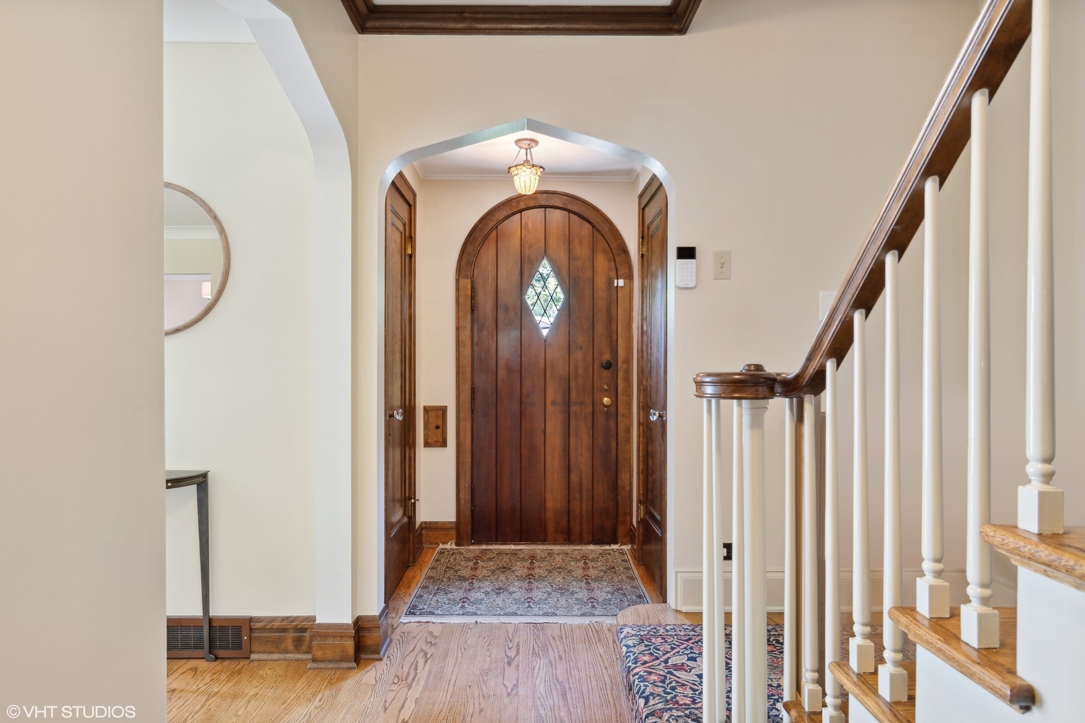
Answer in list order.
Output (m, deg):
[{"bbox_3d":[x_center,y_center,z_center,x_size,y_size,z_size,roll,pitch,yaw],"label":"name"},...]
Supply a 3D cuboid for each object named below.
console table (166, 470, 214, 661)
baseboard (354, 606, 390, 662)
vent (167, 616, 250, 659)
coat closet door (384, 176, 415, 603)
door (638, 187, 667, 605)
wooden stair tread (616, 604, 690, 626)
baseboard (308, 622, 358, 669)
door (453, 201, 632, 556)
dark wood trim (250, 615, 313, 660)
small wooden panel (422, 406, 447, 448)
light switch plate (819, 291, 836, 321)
[{"bbox_3d":[-1.535,0.790,2.310,0.550,0.738,0.285,0,0,0],"label":"console table"},{"bbox_3d":[-0.675,1.076,2.530,0.108,0.168,0.150,0,0,0],"label":"baseboard"},{"bbox_3d":[-1.335,1.088,2.495,0.385,0.165,0.030,0,0,-1],"label":"vent"},{"bbox_3d":[-0.775,0.140,3.370,0.050,2.060,0.670,0,0,-1],"label":"coat closet door"},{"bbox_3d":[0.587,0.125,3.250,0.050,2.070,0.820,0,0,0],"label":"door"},{"bbox_3d":[0.430,0.990,2.420,0.300,0.036,0.240,0,0,0],"label":"wooden stair tread"},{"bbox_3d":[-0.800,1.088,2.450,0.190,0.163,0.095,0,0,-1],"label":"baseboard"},{"bbox_3d":[0.012,0.045,4.050,1.125,2.250,0.130,0,0,-1],"label":"door"},{"bbox_3d":[-1.000,1.076,2.472,0.265,0.168,0.030,0,0,0],"label":"dark wood trim"},{"bbox_3d":[-0.676,0.415,4.005,0.150,0.267,0.028,0,0,-1],"label":"small wooden panel"},{"bbox_3d":[1.151,-0.220,2.532,0.079,0.122,0.009,0,0,-1],"label":"light switch plate"}]

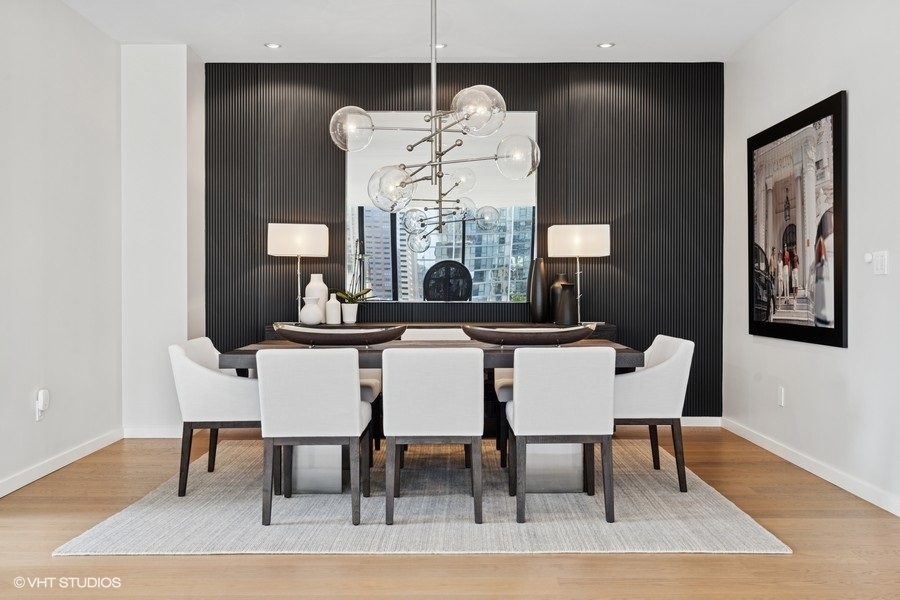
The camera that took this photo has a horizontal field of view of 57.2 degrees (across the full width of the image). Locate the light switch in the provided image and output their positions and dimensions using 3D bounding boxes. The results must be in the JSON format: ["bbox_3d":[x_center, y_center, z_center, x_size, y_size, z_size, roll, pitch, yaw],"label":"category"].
[{"bbox_3d":[2.154,-0.186,4.120,0.012,0.115,0.118,0,1,0],"label":"light switch"}]

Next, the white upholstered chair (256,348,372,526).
[{"bbox_3d":[-0.643,0.628,4.050,0.475,0.822,0.630,0,1,0],"label":"white upholstered chair"}]

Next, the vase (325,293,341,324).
[{"bbox_3d":[-0.863,0.070,6.120,0.106,0.228,0.106,0,1,0],"label":"vase"}]

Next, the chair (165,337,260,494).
[{"bbox_3d":[-1.168,0.621,4.639,0.612,0.818,0.602,0,1,0],"label":"chair"}]

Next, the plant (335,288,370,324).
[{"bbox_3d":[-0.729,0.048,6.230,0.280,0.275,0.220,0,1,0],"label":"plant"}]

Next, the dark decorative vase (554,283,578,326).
[{"bbox_3d":[0.860,0.033,6.070,0.165,0.308,0.165,0,1,0],"label":"dark decorative vase"}]

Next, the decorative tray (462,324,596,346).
[{"bbox_3d":[0.451,0.203,4.700,0.760,0.135,0.270,0,1,0],"label":"decorative tray"}]

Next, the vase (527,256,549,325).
[{"bbox_3d":[0.675,-0.070,6.252,0.141,0.497,0.141,0,1,0],"label":"vase"}]

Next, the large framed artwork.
[{"bbox_3d":[2.106,-0.434,5.086,0.035,1.365,1.391,0,1,0],"label":"large framed artwork"}]

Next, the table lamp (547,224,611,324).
[{"bbox_3d":[0.973,-0.187,6.219,0.422,0.733,0.301,0,1,0],"label":"table lamp"}]

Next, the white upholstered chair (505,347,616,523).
[{"bbox_3d":[0.528,0.620,4.065,0.467,0.821,0.618,0,1,0],"label":"white upholstered chair"}]

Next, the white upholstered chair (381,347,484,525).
[{"bbox_3d":[-0.074,0.623,4.057,0.467,0.821,0.618,0,1,0],"label":"white upholstered chair"}]

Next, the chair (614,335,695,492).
[{"bbox_3d":[0.998,0.610,4.665,0.612,0.818,0.602,0,1,0],"label":"chair"}]

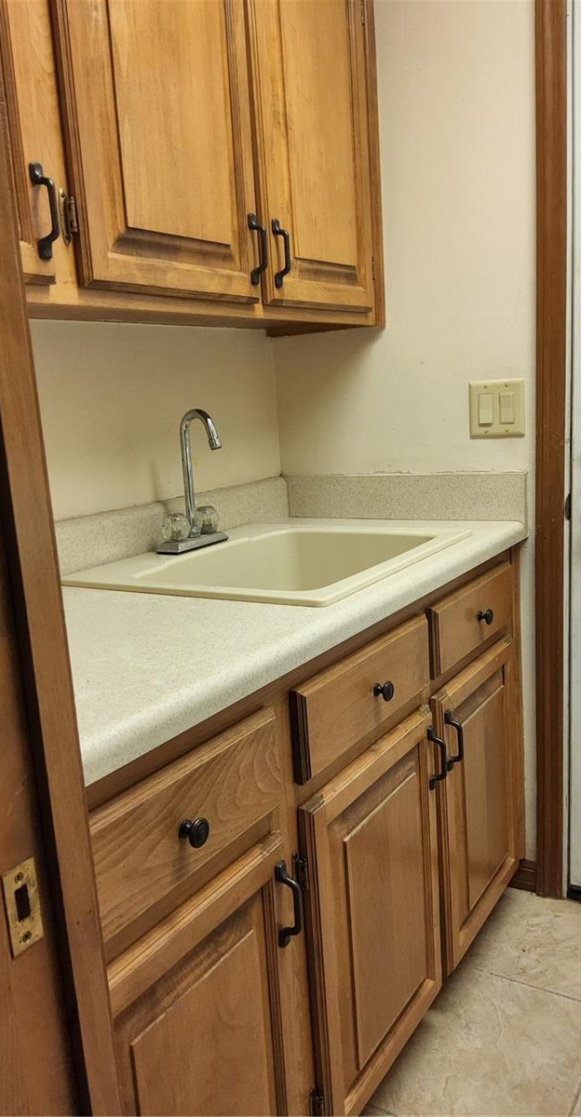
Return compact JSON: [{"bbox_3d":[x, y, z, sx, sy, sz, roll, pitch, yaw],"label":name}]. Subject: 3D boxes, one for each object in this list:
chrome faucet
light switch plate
[{"bbox_3d":[-0.181,-0.159,1.615,0.128,0.279,0.158,4,13,33],"label":"chrome faucet"},{"bbox_3d":[0.444,-0.320,1.736,0.124,0.124,0.010,4,13,33],"label":"light switch plate"}]

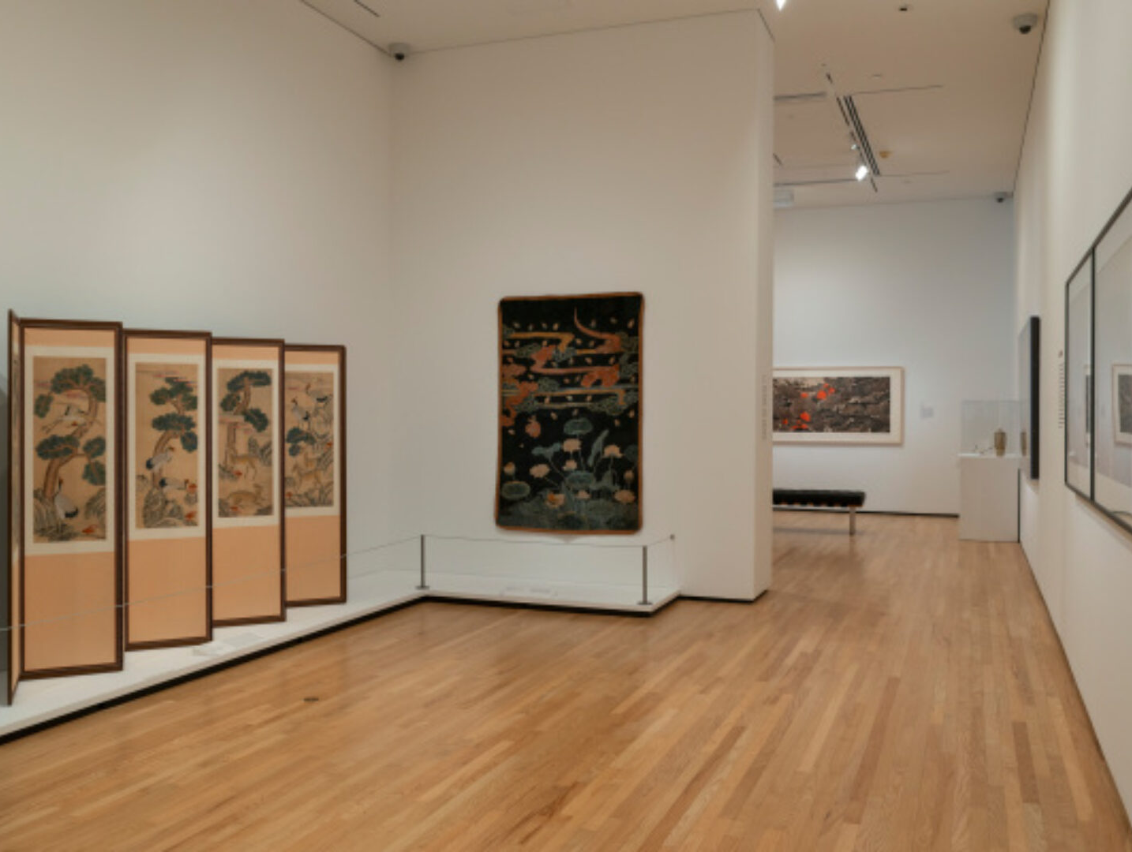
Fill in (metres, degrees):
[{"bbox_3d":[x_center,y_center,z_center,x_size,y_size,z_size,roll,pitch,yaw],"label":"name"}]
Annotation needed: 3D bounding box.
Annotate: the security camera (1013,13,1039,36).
[{"bbox_3d":[3.361,-2.924,8.313,0.185,0.120,0.185,0,1,20],"label":"security camera"}]

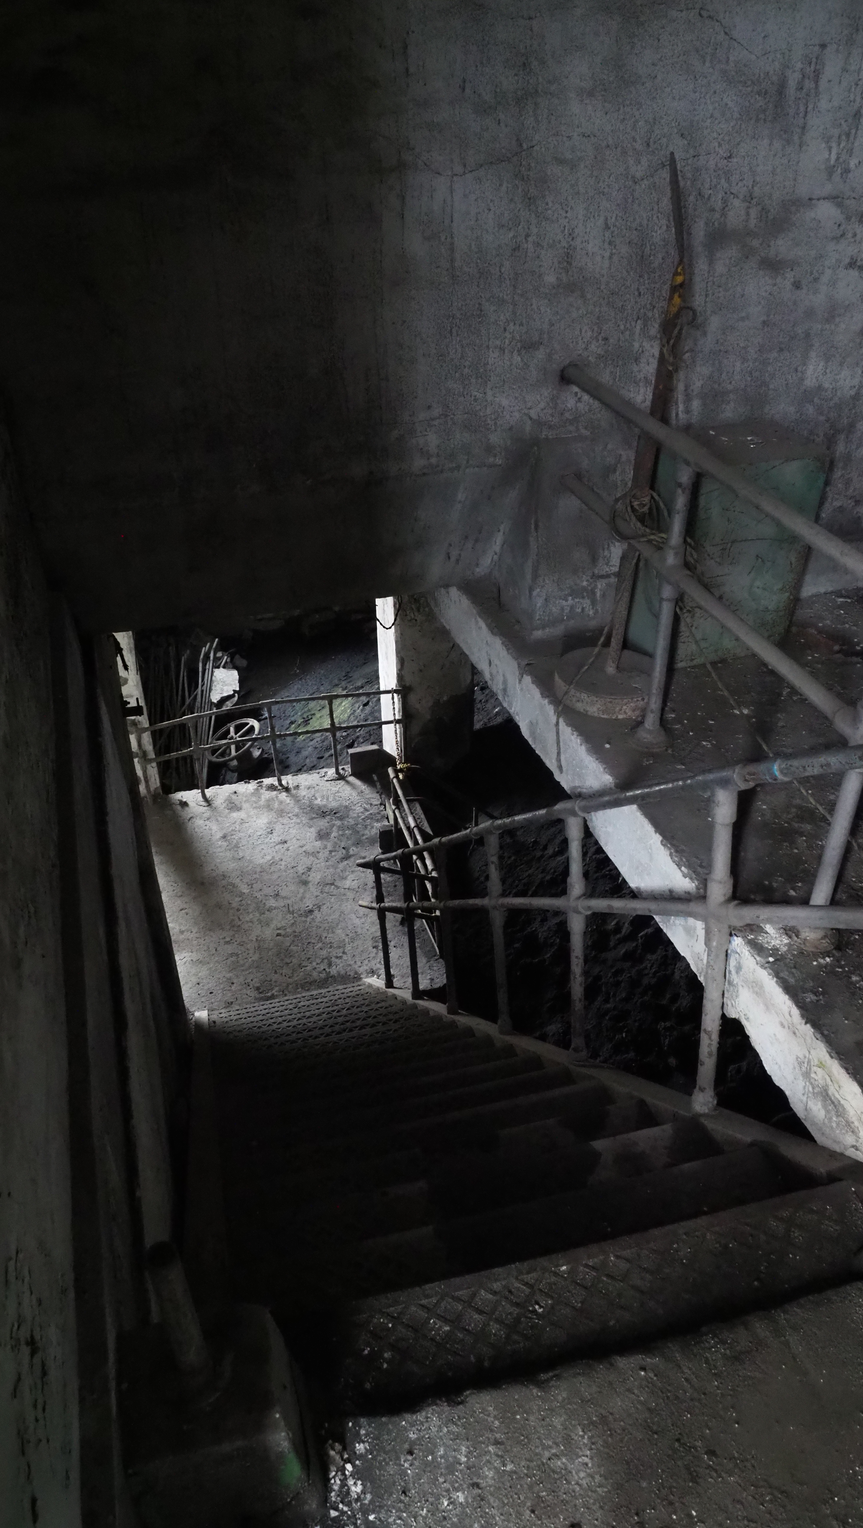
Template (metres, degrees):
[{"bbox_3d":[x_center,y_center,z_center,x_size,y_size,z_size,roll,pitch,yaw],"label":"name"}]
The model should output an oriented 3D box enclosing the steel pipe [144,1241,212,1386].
[{"bbox_3d":[-0.334,0.740,1.411,0.044,0.274,0.044,-11,31,-13],"label":"steel pipe"}]

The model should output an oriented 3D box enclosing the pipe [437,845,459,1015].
[{"bbox_3d":[0.078,0.784,4.931,0.050,0.969,0.050,-11,28,-13],"label":"pipe"}]

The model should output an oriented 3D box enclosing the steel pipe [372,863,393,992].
[{"bbox_3d":[-0.299,1.021,6.641,0.050,0.959,0.050,-11,27,-13],"label":"steel pipe"}]

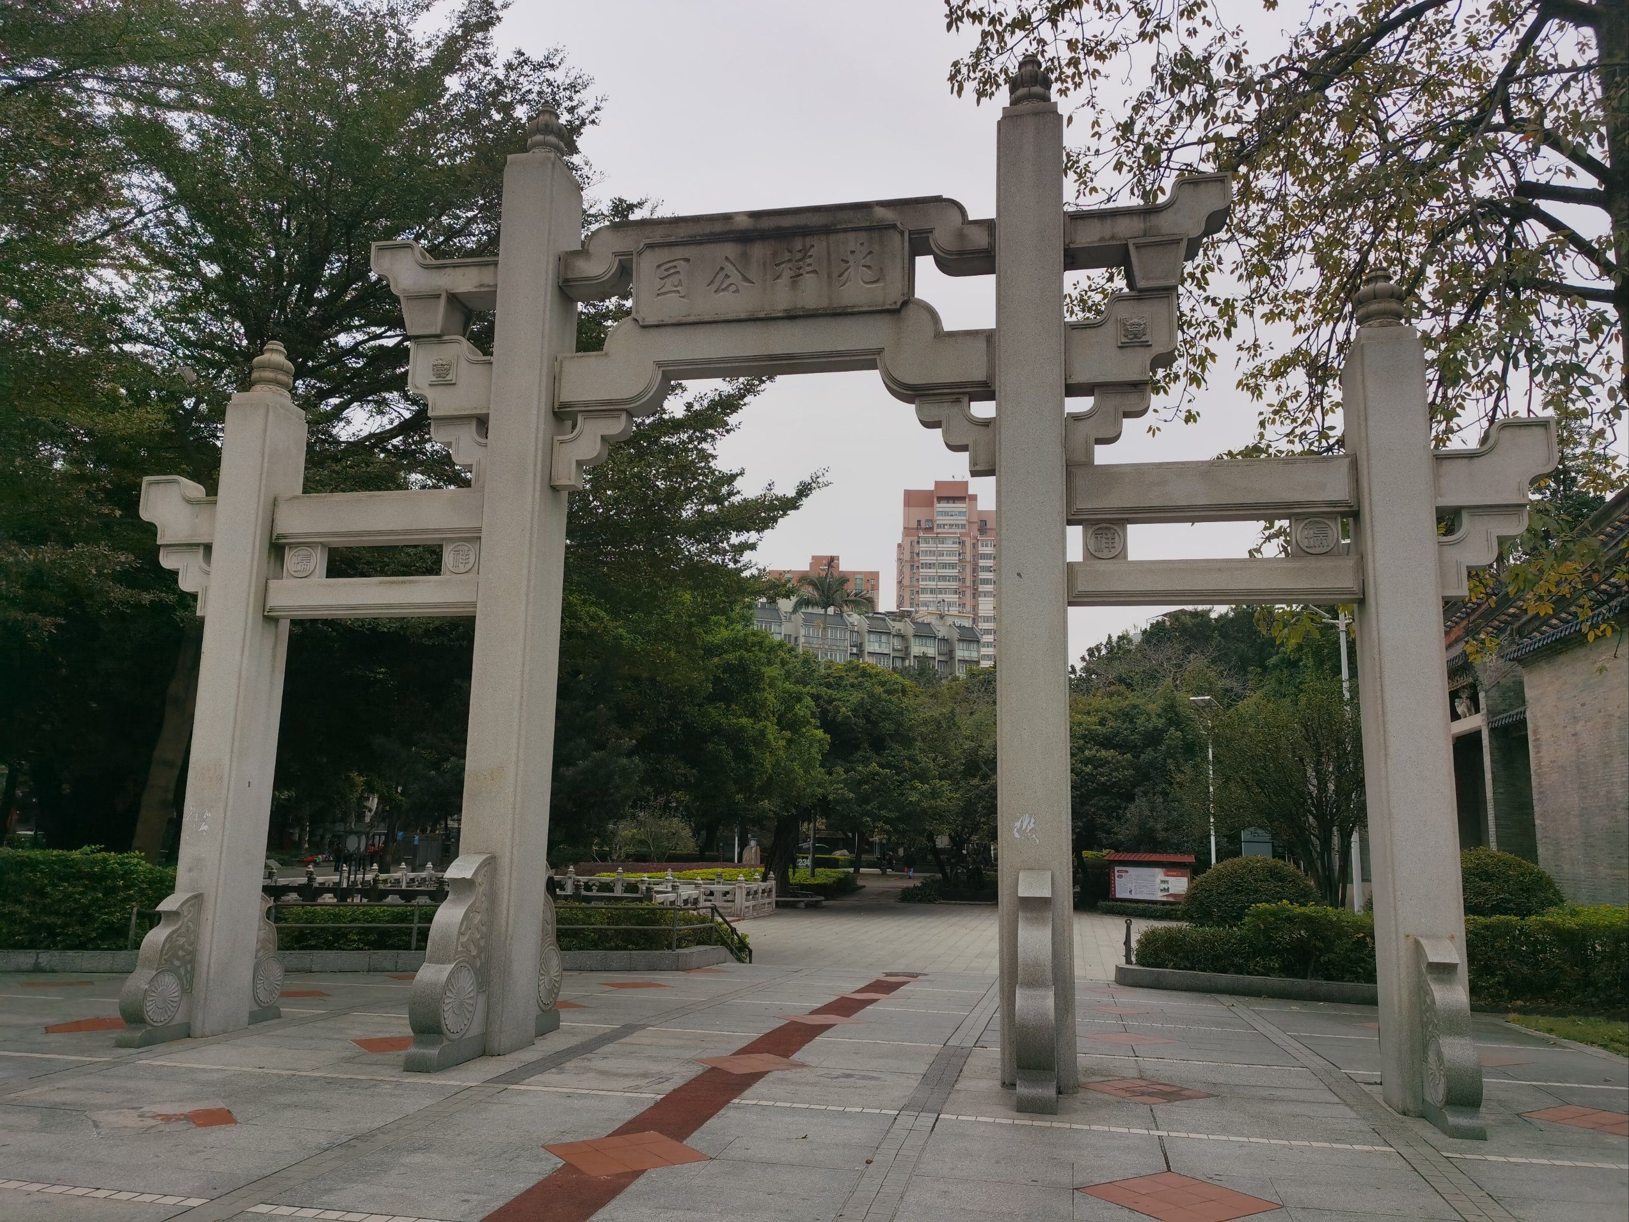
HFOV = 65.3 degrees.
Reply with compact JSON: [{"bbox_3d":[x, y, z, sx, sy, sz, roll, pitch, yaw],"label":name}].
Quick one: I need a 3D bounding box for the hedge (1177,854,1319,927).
[{"bbox_3d":[7.990,5.279,23.288,2.700,1.556,2.600,-1,-11,12],"label":"hedge"}]

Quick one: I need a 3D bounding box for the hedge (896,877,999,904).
[{"bbox_3d":[5.711,11.955,54.559,4.300,1.099,1.600,-1,-11,12],"label":"hedge"}]

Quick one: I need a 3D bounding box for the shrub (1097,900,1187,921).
[{"bbox_3d":[11.694,10.637,44.988,3.500,0.500,0.800,-4,-12,27],"label":"shrub"}]

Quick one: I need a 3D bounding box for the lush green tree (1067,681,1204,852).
[{"bbox_3d":[12.659,7.475,50.991,6.600,8.924,6.300,-1,-11,12],"label":"lush green tree"}]

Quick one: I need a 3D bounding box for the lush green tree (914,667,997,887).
[{"bbox_3d":[7.164,7.996,59.359,6.000,10.676,6.000,-1,-11,12],"label":"lush green tree"}]

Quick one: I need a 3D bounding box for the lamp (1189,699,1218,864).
[{"bbox_3d":[12.199,6.155,38.857,1.000,7.128,0.900,-1,-11,12],"label":"lamp"}]

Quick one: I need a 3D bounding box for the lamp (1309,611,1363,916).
[{"bbox_3d":[10.422,3.204,24.714,1.100,7.058,0.800,-1,-11,12],"label":"lamp"}]

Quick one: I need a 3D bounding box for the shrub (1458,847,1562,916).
[{"bbox_3d":[10.634,4.589,20.039,2.550,1.659,2.450,-1,-11,12],"label":"shrub"}]

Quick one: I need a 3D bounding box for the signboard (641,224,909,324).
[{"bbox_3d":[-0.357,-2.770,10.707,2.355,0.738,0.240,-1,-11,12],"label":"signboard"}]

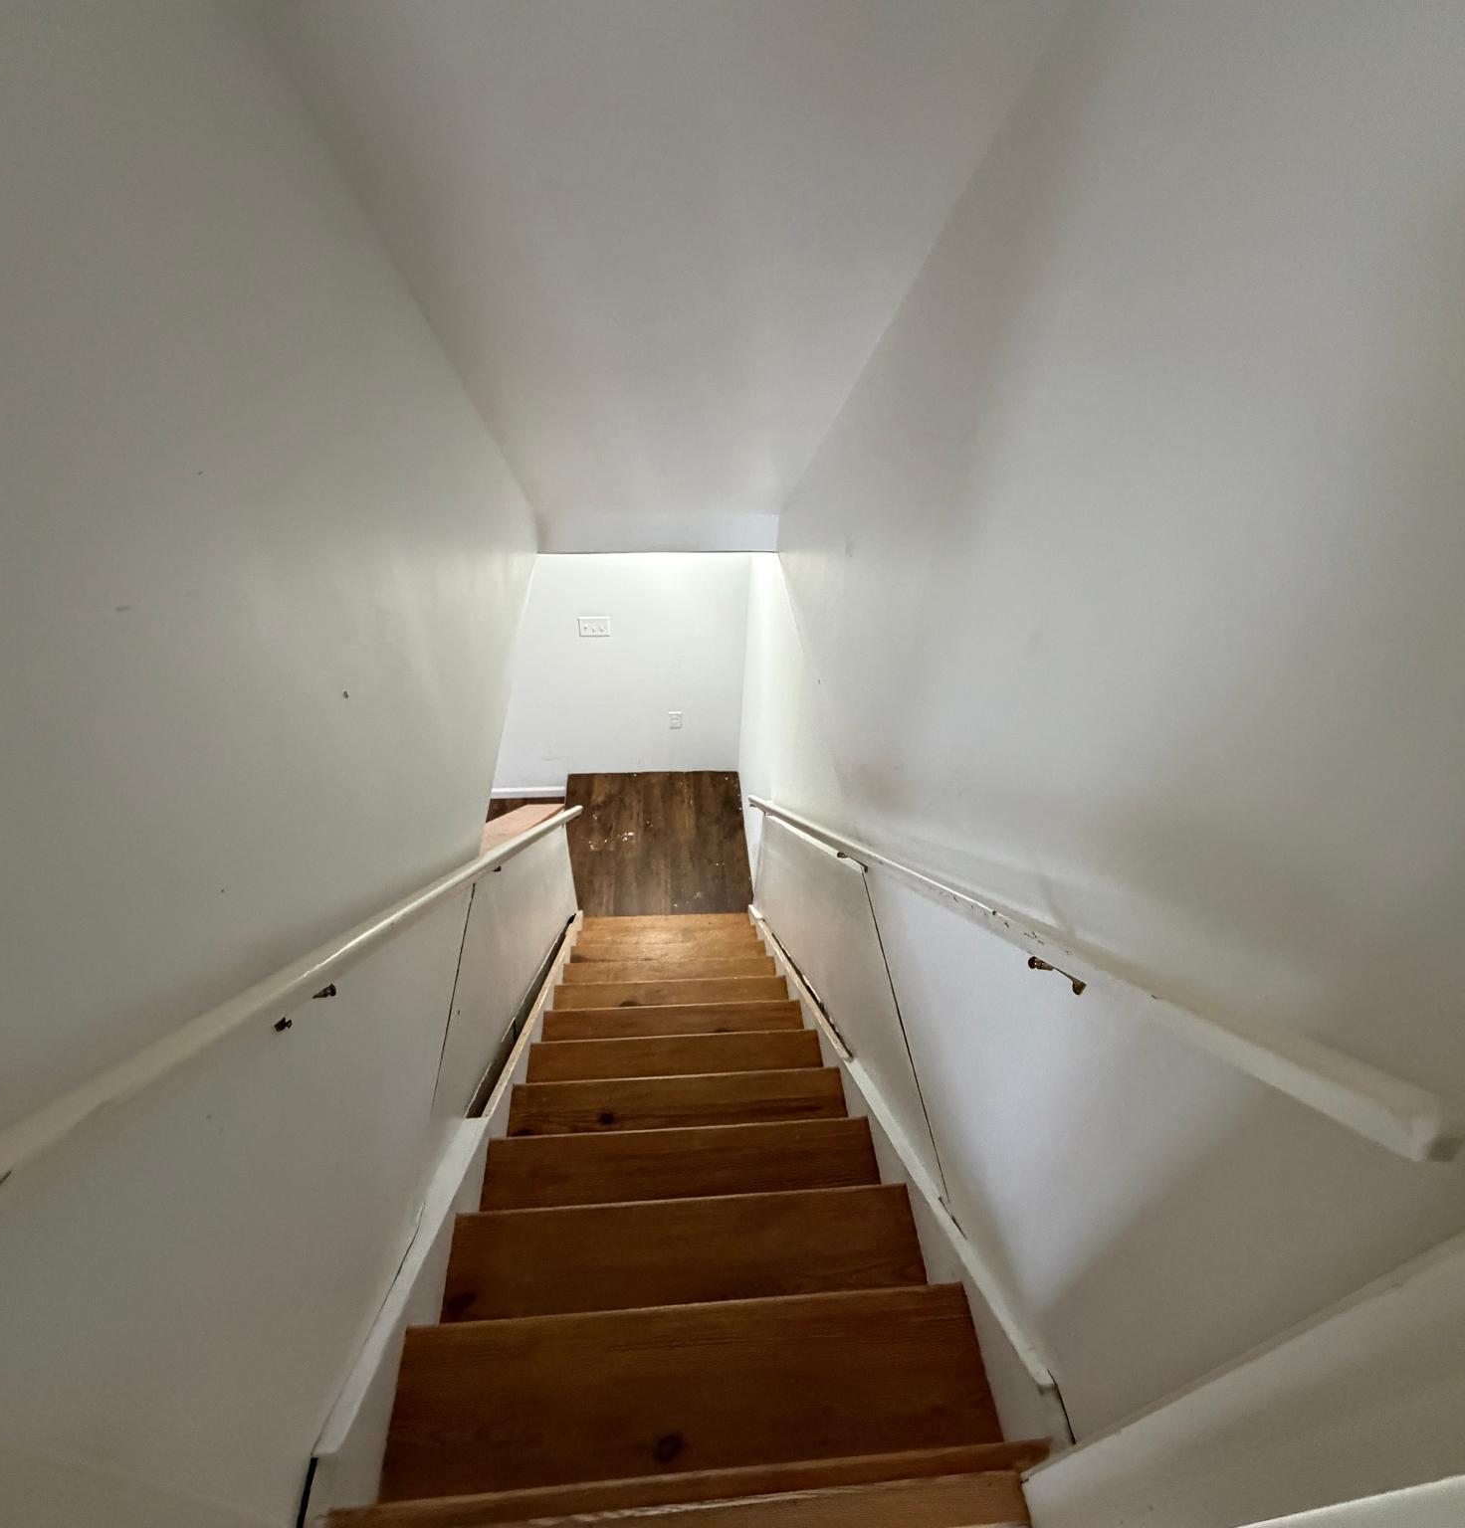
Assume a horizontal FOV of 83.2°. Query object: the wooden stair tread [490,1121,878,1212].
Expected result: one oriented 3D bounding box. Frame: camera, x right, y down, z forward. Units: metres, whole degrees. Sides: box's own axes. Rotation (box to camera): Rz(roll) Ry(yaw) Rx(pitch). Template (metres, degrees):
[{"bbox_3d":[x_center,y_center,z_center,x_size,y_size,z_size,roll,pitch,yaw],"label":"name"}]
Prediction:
[{"bbox_3d":[-0.104,0.931,1.802,0.860,0.035,0.255,-1,40,-5],"label":"wooden stair tread"}]

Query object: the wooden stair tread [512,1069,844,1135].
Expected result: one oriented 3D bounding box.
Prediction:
[{"bbox_3d":[-0.132,0.926,2.104,0.860,0.035,0.255,-1,40,-5],"label":"wooden stair tread"}]

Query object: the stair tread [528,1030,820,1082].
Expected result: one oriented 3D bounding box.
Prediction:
[{"bbox_3d":[-0.160,0.921,2.405,0.860,0.035,0.255,-1,40,-5],"label":"stair tread"}]

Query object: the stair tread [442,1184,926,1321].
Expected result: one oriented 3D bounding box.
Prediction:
[{"bbox_3d":[-0.076,0.936,1.501,0.860,0.035,0.255,-1,40,-5],"label":"stair tread"}]

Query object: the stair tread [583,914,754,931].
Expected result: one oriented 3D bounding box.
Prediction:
[{"bbox_3d":[-0.327,0.893,4.214,0.860,0.035,0.255,-1,40,-5],"label":"stair tread"}]

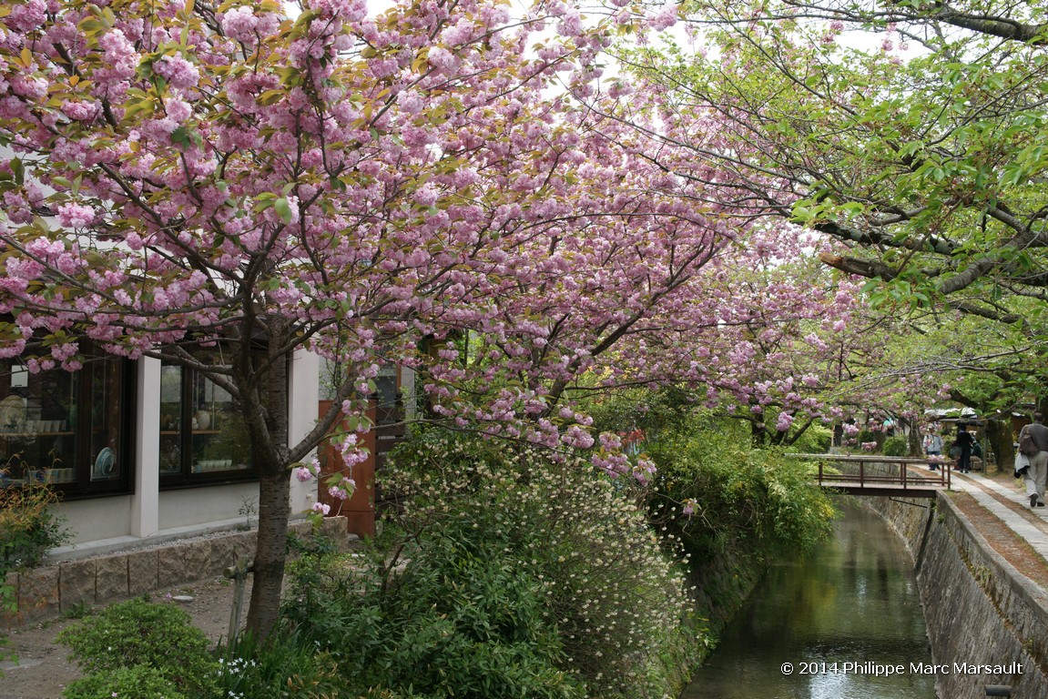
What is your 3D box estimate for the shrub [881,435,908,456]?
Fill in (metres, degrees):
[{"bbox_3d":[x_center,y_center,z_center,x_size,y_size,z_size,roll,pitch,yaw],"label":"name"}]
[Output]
[{"bbox_3d":[18.592,4.935,51.000,1.200,1.120,1.150,-2,-5,22],"label":"shrub"}]

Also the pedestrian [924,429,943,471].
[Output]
[{"bbox_3d":[14.653,3.506,36.500,0.620,1.680,0.420,-2,-5,21],"label":"pedestrian"}]

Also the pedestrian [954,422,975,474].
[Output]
[{"bbox_3d":[14.703,3.314,34.000,0.580,1.640,0.420,-4,-6,38],"label":"pedestrian"}]

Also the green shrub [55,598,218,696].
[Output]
[{"bbox_3d":[-2.127,1.629,5.600,0.900,0.500,0.850,1,-5,-18],"label":"green shrub"}]

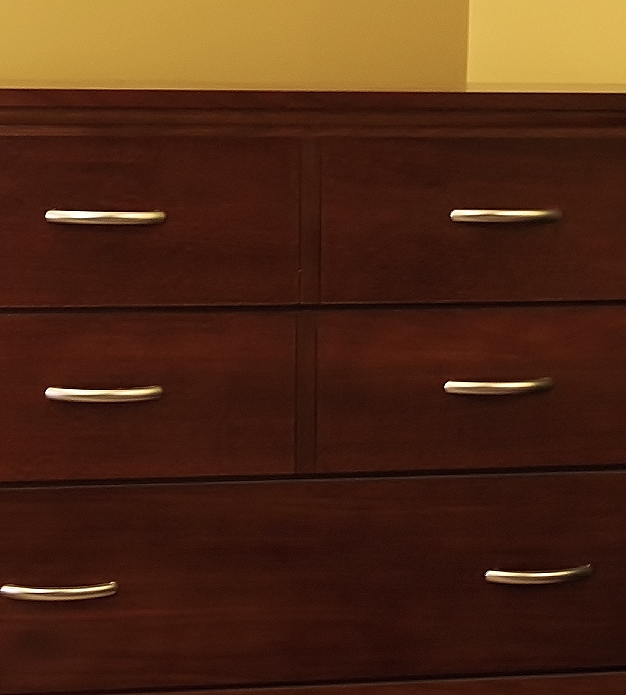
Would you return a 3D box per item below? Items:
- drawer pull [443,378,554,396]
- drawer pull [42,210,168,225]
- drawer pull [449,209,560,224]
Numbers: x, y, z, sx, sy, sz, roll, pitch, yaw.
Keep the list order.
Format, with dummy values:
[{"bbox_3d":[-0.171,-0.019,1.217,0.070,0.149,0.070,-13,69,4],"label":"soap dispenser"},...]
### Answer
[{"bbox_3d":[0.200,0.043,1.873,0.122,0.013,0.028,-1,10,-9],"label":"drawer pull"},{"bbox_3d":[-0.211,-0.132,1.779,0.122,0.013,0.028,-1,10,-9],"label":"drawer pull"},{"bbox_3d":[0.204,-0.138,1.842,0.122,0.013,0.028,-1,10,-9],"label":"drawer pull"}]

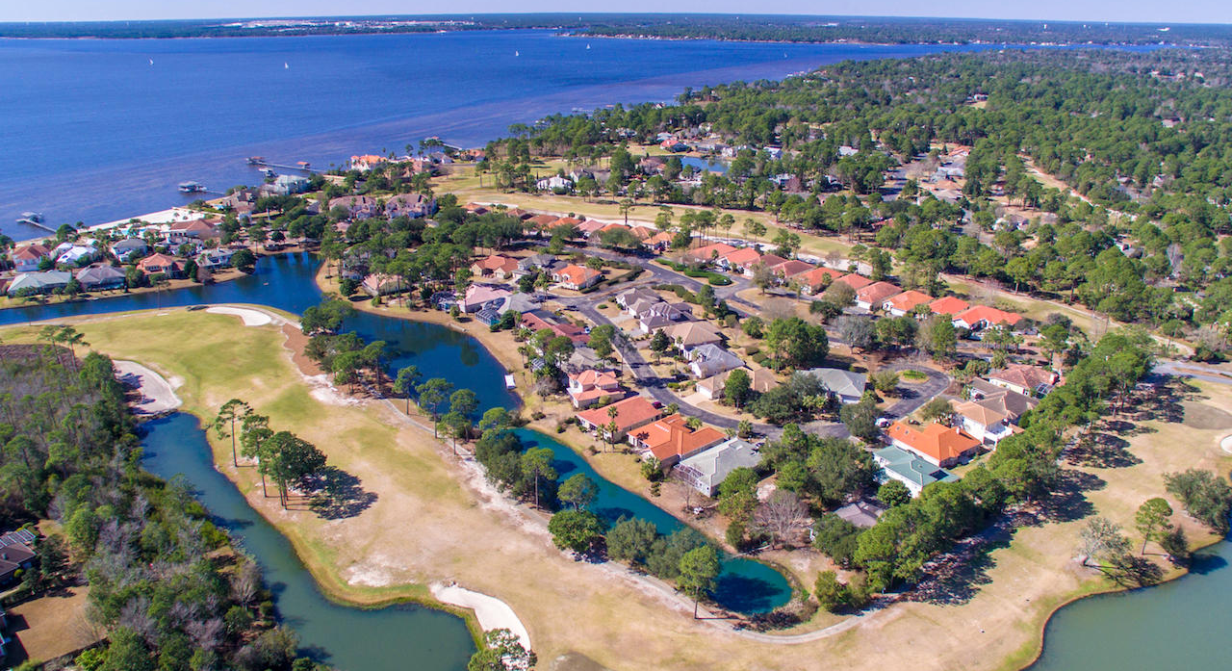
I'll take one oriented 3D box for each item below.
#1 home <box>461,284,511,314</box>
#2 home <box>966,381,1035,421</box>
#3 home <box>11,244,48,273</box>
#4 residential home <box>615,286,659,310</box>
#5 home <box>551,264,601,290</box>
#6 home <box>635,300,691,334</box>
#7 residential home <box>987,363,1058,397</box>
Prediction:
[{"bbox_3d":[-54.000,-16.260,281.260,20.880,5.660,12.650,-14,29,-27],"label":"home"},{"bbox_3d":[117.480,18.690,211.430,13.800,6.600,19.500,-16,30,-30],"label":"home"},{"bbox_3d":[-271.850,-36.200,319.730,12.340,8.950,11.830,-5,26,-10],"label":"home"},{"bbox_3d":[9.570,-15.140,278.030,14.610,6.380,16.250,-15,29,-29],"label":"residential home"},{"bbox_3d":[-17.050,-26.370,296.570,16.600,6.300,15.800,19,31,34],"label":"home"},{"bbox_3d":[19.900,-8.720,267.910,21.500,8.000,14.500,-10,27,-20],"label":"home"},{"bbox_3d":[128.570,13.730,217.840,14.910,5.450,15.120,-22,33,-38],"label":"residential home"}]

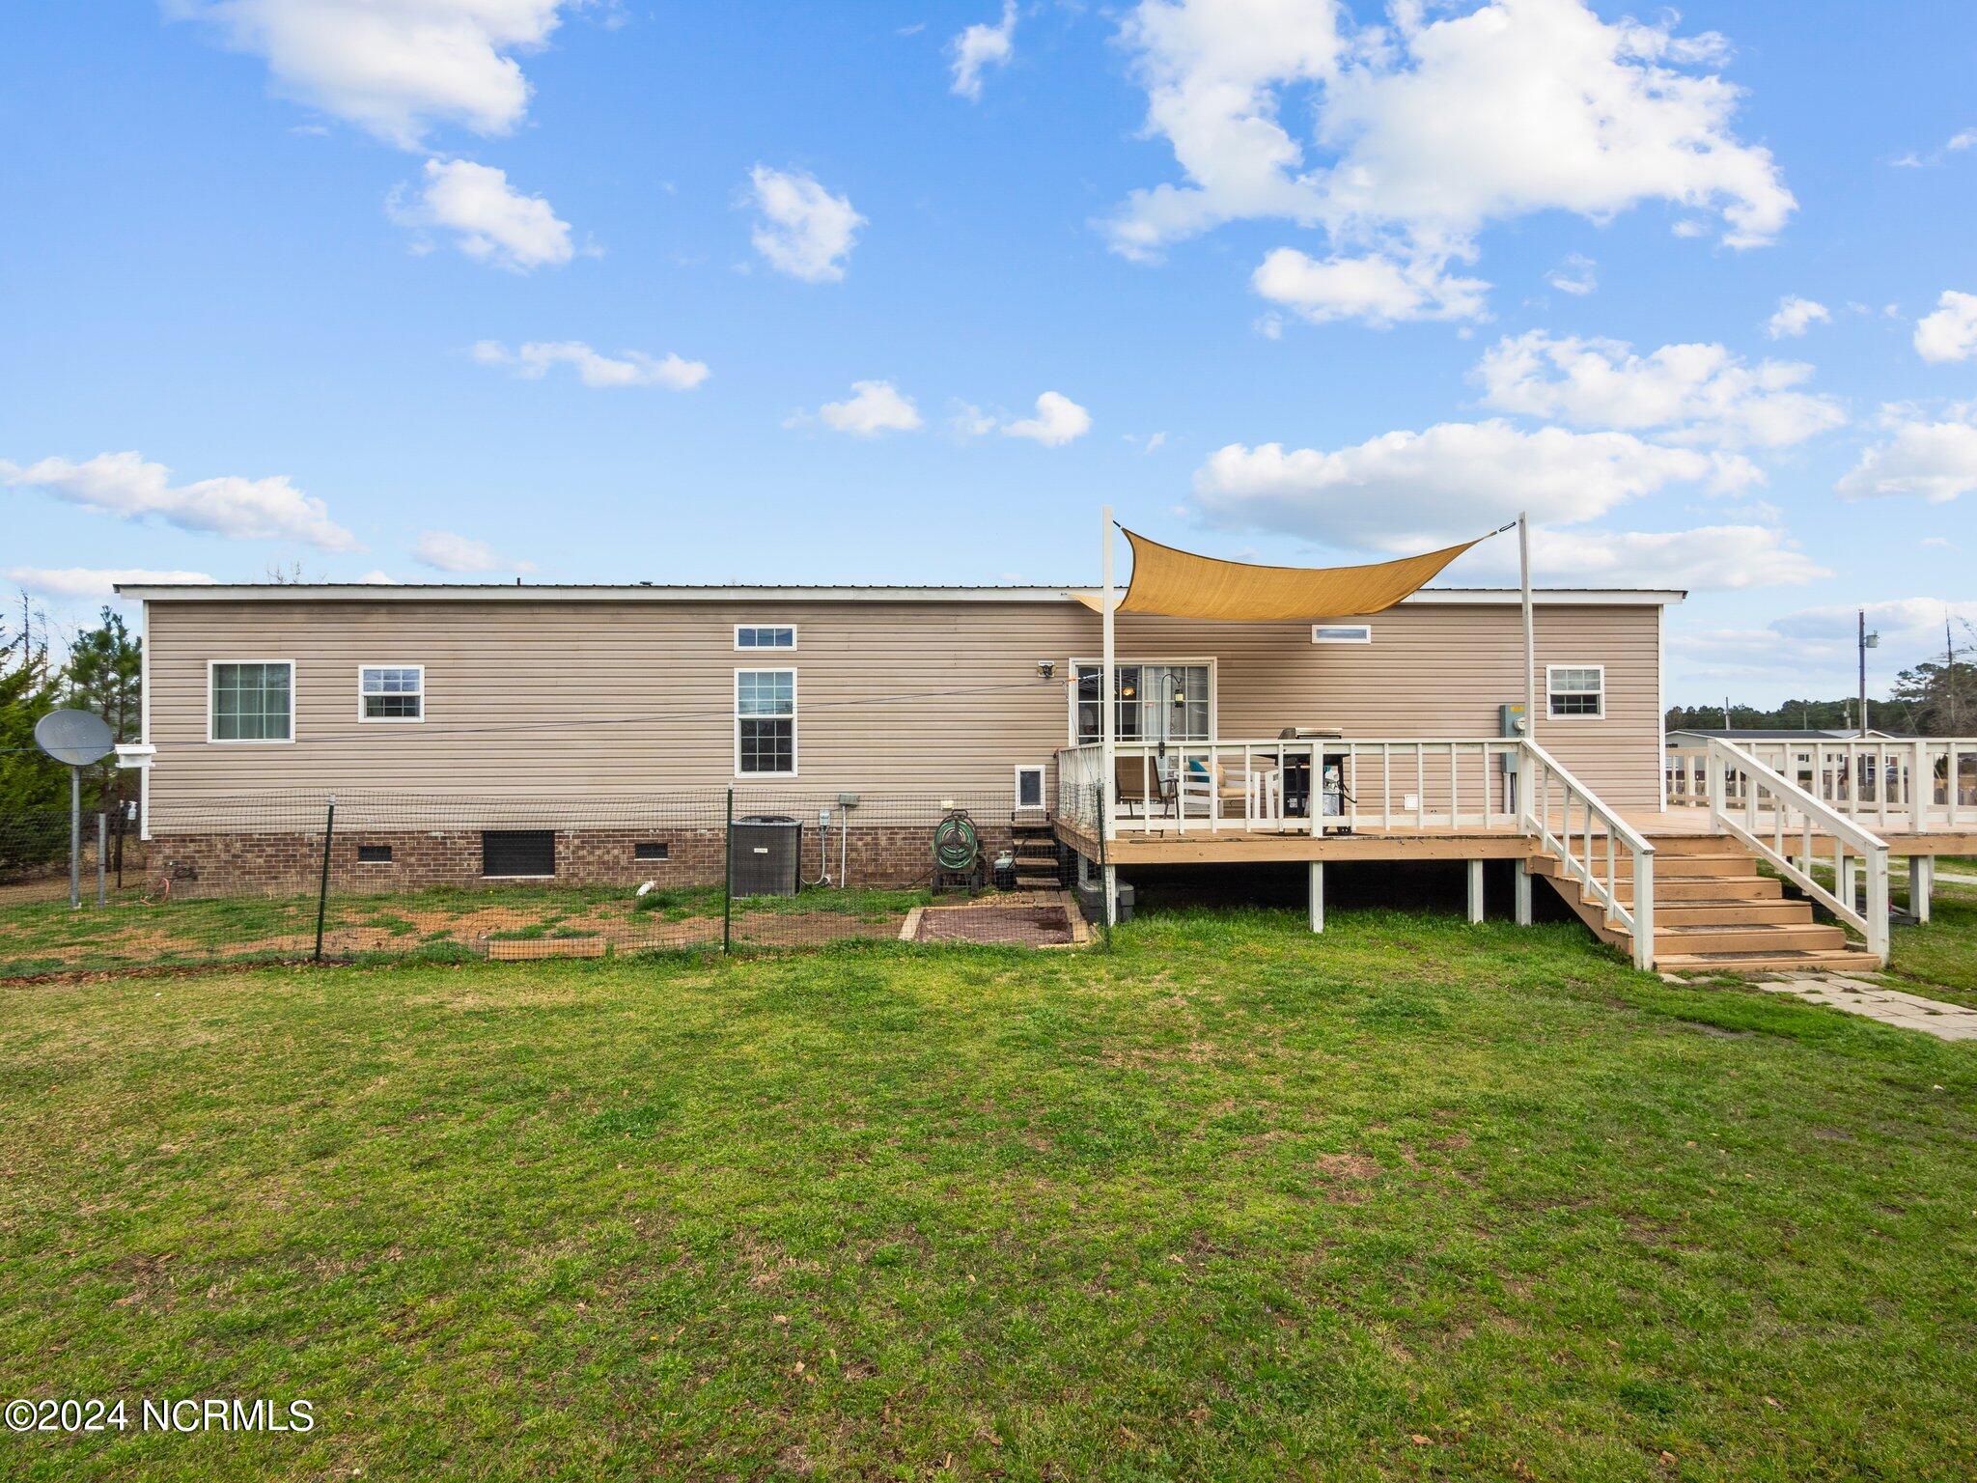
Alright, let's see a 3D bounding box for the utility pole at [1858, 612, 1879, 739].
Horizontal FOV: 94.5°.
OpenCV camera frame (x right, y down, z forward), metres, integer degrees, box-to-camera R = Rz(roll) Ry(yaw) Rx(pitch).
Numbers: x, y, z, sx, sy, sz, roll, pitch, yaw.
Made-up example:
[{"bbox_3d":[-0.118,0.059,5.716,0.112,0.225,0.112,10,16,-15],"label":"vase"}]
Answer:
[{"bbox_3d":[52.000,-3.000,54.000,0.750,9.600,0.450,-1,-2,44],"label":"utility pole"}]

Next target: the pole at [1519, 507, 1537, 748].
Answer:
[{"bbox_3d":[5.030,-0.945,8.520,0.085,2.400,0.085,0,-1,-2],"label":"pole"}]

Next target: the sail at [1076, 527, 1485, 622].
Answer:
[{"bbox_3d":[2.930,-1.630,10.080,3.500,0.680,3.150,0,-1,-2],"label":"sail"}]

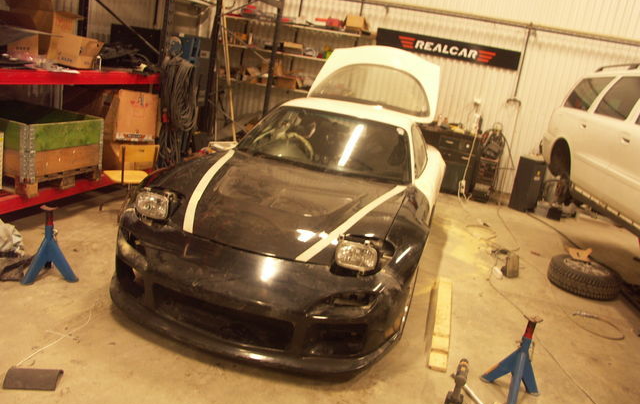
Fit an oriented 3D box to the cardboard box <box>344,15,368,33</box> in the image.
[{"bbox_3d":[0.536,-2.671,7.784,0.330,0.240,0.280,13,15,13],"label":"cardboard box"}]

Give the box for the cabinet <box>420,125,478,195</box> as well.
[{"bbox_3d":[1.843,-0.636,7.808,0.950,0.900,0.500,13,15,13],"label":"cabinet"}]

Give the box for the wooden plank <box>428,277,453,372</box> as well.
[{"bbox_3d":[0.839,0.785,3.516,0.105,0.080,1.276,13,15,12],"label":"wooden plank"}]

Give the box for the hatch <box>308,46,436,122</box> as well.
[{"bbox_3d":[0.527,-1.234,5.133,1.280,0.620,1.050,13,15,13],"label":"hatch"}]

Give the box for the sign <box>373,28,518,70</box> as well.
[{"bbox_3d":[1.870,-2.259,7.650,2.090,0.275,0.030,13,15,13],"label":"sign"}]

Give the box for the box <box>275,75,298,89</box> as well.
[{"bbox_3d":[-0.553,-1.915,8.258,0.330,0.170,0.280,13,15,13],"label":"box"}]

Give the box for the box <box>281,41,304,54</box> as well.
[{"bbox_3d":[-0.420,-2.414,8.109,0.330,0.170,0.280,13,15,13],"label":"box"}]

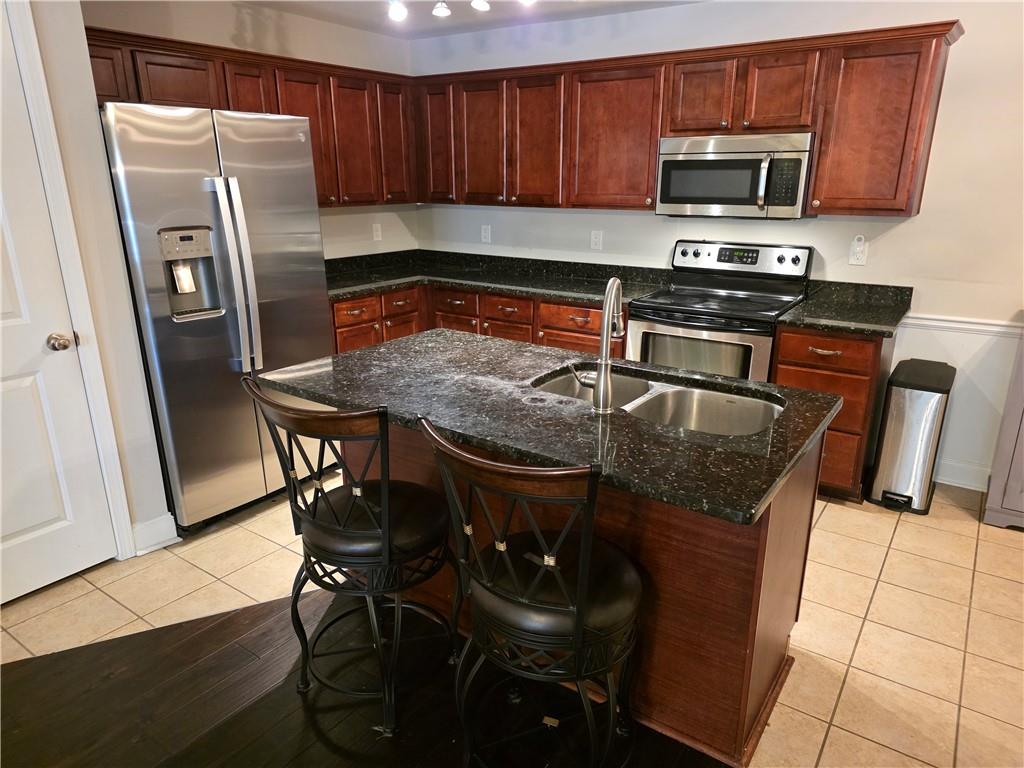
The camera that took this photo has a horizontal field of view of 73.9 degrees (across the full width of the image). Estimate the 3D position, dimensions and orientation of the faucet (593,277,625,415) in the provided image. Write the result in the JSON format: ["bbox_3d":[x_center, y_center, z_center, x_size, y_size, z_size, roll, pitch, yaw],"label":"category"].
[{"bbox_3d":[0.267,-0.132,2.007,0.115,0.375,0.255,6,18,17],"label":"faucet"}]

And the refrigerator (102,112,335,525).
[{"bbox_3d":[-1.500,-0.325,3.316,0.880,1.800,0.908,13,21,35],"label":"refrigerator"}]

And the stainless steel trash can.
[{"bbox_3d":[2.010,0.257,3.421,0.272,0.650,0.440,12,20,34],"label":"stainless steel trash can"}]

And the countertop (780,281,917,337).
[{"bbox_3d":[1.673,-0.388,3.391,0.495,0.139,0.632,12,20,34],"label":"countertop"}]

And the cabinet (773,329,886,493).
[{"bbox_3d":[1.657,0.097,3.548,0.460,0.880,0.615,12,20,34],"label":"cabinet"}]

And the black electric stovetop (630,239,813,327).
[{"bbox_3d":[1.140,-0.579,3.676,0.757,0.325,0.665,12,20,34],"label":"black electric stovetop"}]

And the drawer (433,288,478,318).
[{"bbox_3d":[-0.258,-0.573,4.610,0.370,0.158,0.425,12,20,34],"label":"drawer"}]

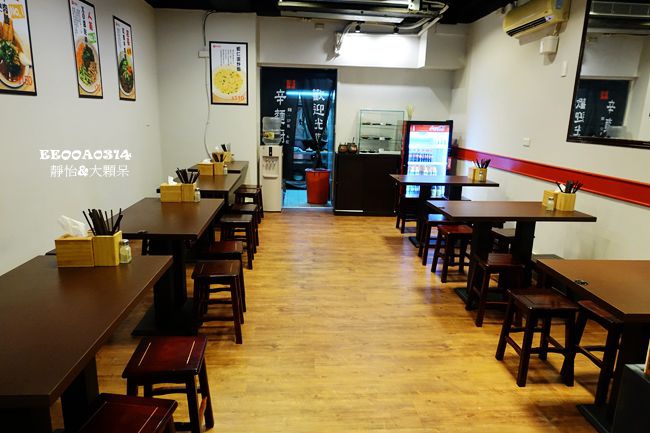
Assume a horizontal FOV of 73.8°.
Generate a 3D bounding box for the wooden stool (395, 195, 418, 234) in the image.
[{"bbox_3d":[1.128,-0.036,5.604,0.315,0.450,0.310,1,13,-4],"label":"wooden stool"}]

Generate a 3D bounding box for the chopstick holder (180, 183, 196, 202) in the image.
[{"bbox_3d":[-1.058,-0.194,3.381,0.095,0.135,0.105,1,13,-4],"label":"chopstick holder"}]

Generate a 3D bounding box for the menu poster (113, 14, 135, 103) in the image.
[{"bbox_3d":[-2.179,-1.692,4.725,0.025,0.820,0.495,0,13,-4],"label":"menu poster"}]

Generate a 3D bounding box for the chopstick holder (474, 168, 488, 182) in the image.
[{"bbox_3d":[1.744,-0.459,4.861,0.105,0.135,0.095,1,13,-5],"label":"chopstick holder"}]

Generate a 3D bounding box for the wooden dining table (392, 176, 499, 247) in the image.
[{"bbox_3d":[1.293,-0.051,4.926,1.050,0.744,0.605,0,13,-4],"label":"wooden dining table"}]

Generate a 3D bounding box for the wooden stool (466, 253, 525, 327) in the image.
[{"bbox_3d":[1.206,0.518,3.118,0.300,0.452,0.300,0,13,-4],"label":"wooden stool"}]

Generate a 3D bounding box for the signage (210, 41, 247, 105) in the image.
[{"bbox_3d":[-1.323,-1.970,6.002,0.520,0.828,0.025,0,13,-4],"label":"signage"}]

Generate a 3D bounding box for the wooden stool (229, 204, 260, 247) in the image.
[{"bbox_3d":[-0.869,0.130,4.643,0.320,0.450,0.320,1,13,-5],"label":"wooden stool"}]

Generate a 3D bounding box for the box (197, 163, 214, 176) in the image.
[{"bbox_3d":[-1.318,-0.532,4.843,0.155,0.122,0.150,1,13,-4],"label":"box"}]

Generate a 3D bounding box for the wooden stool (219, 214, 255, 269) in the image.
[{"bbox_3d":[-0.823,0.238,4.117,0.300,0.452,0.300,0,13,-4],"label":"wooden stool"}]

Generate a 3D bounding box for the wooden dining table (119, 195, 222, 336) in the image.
[{"bbox_3d":[-1.081,0.343,3.028,0.620,0.750,1.080,1,13,-5],"label":"wooden dining table"}]

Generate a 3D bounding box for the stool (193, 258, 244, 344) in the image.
[{"bbox_3d":[-0.686,0.550,2.845,0.320,0.450,0.320,1,13,-5],"label":"stool"}]

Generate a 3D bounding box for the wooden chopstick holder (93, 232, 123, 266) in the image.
[{"bbox_3d":[-0.960,0.143,1.932,0.094,0.136,0.092,0,13,-4],"label":"wooden chopstick holder"}]

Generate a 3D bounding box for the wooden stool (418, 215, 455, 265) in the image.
[{"bbox_3d":[1.148,0.236,4.424,0.315,0.450,0.310,1,13,-4],"label":"wooden stool"}]

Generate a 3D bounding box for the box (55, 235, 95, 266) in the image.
[{"bbox_3d":[-1.088,0.146,1.929,0.152,0.122,0.115,1,13,-5],"label":"box"}]

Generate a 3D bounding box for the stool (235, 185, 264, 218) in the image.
[{"bbox_3d":[-1.008,-0.145,5.834,0.315,0.450,0.310,1,13,-4],"label":"stool"}]

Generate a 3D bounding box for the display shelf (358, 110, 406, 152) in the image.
[{"bbox_3d":[0.783,-1.236,6.385,0.610,0.600,0.380,1,13,-5],"label":"display shelf"}]

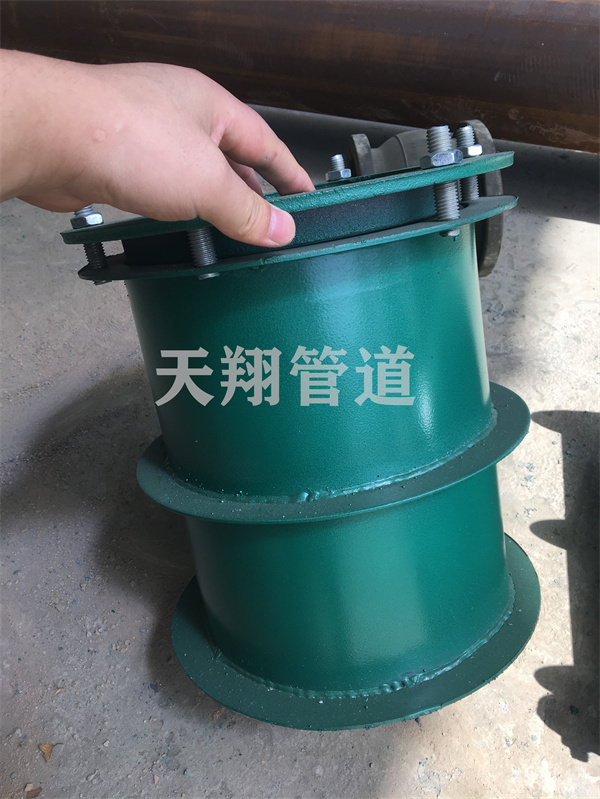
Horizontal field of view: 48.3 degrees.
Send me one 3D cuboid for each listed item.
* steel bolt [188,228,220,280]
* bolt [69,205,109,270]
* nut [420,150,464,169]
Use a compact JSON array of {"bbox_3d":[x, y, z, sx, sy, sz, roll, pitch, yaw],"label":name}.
[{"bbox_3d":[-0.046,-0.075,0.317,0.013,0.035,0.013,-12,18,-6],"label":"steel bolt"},{"bbox_3d":[-0.127,-0.098,0.408,0.020,0.045,0.021,-14,18,-14],"label":"bolt"},{"bbox_3d":[0.069,-0.116,0.325,0.021,0.007,0.019,-5,18,14],"label":"nut"}]

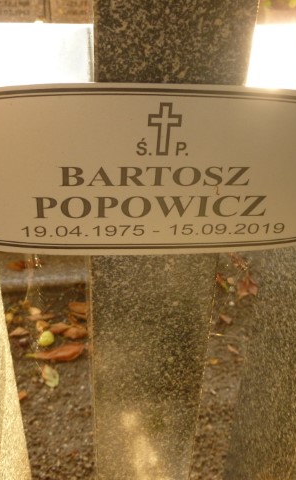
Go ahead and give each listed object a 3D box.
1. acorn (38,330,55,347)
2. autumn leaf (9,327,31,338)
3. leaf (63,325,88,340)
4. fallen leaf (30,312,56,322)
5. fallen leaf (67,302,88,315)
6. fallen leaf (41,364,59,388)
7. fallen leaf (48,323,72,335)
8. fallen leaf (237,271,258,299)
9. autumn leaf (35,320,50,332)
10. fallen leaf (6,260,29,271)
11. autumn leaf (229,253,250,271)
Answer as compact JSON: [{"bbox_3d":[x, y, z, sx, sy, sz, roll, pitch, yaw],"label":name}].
[{"bbox_3d":[-0.207,0.201,1.056,0.030,0.029,0.030,2,33,0],"label":"acorn"},{"bbox_3d":[-0.287,0.207,1.156,0.047,0.014,0.024,2,32,0],"label":"autumn leaf"},{"bbox_3d":[-0.183,0.233,1.304,0.060,0.018,0.040,-5,34,-11],"label":"leaf"},{"bbox_3d":[-0.247,0.179,1.205,0.064,0.012,0.022,2,32,0],"label":"fallen leaf"},{"bbox_3d":[-0.163,0.163,1.235,0.052,0.013,0.028,2,32,0],"label":"fallen leaf"},{"bbox_3d":[-0.199,0.277,1.050,0.028,0.012,0.054,-9,33,-17],"label":"fallen leaf"},{"bbox_3d":[-0.223,0.225,1.318,0.054,0.015,0.035,-6,34,-12],"label":"fallen leaf"},{"bbox_3d":[0.285,0.127,1.481,0.065,0.025,0.098,12,34,16],"label":"fallen leaf"},{"bbox_3d":[-0.238,0.197,1.176,0.034,0.014,0.026,2,32,0],"label":"autumn leaf"},{"bbox_3d":[-0.362,0.071,1.436,0.060,0.018,0.035,-5,34,-10],"label":"fallen leaf"},{"bbox_3d":[0.252,0.059,1.424,0.036,0.018,0.070,-18,37,-29],"label":"autumn leaf"}]

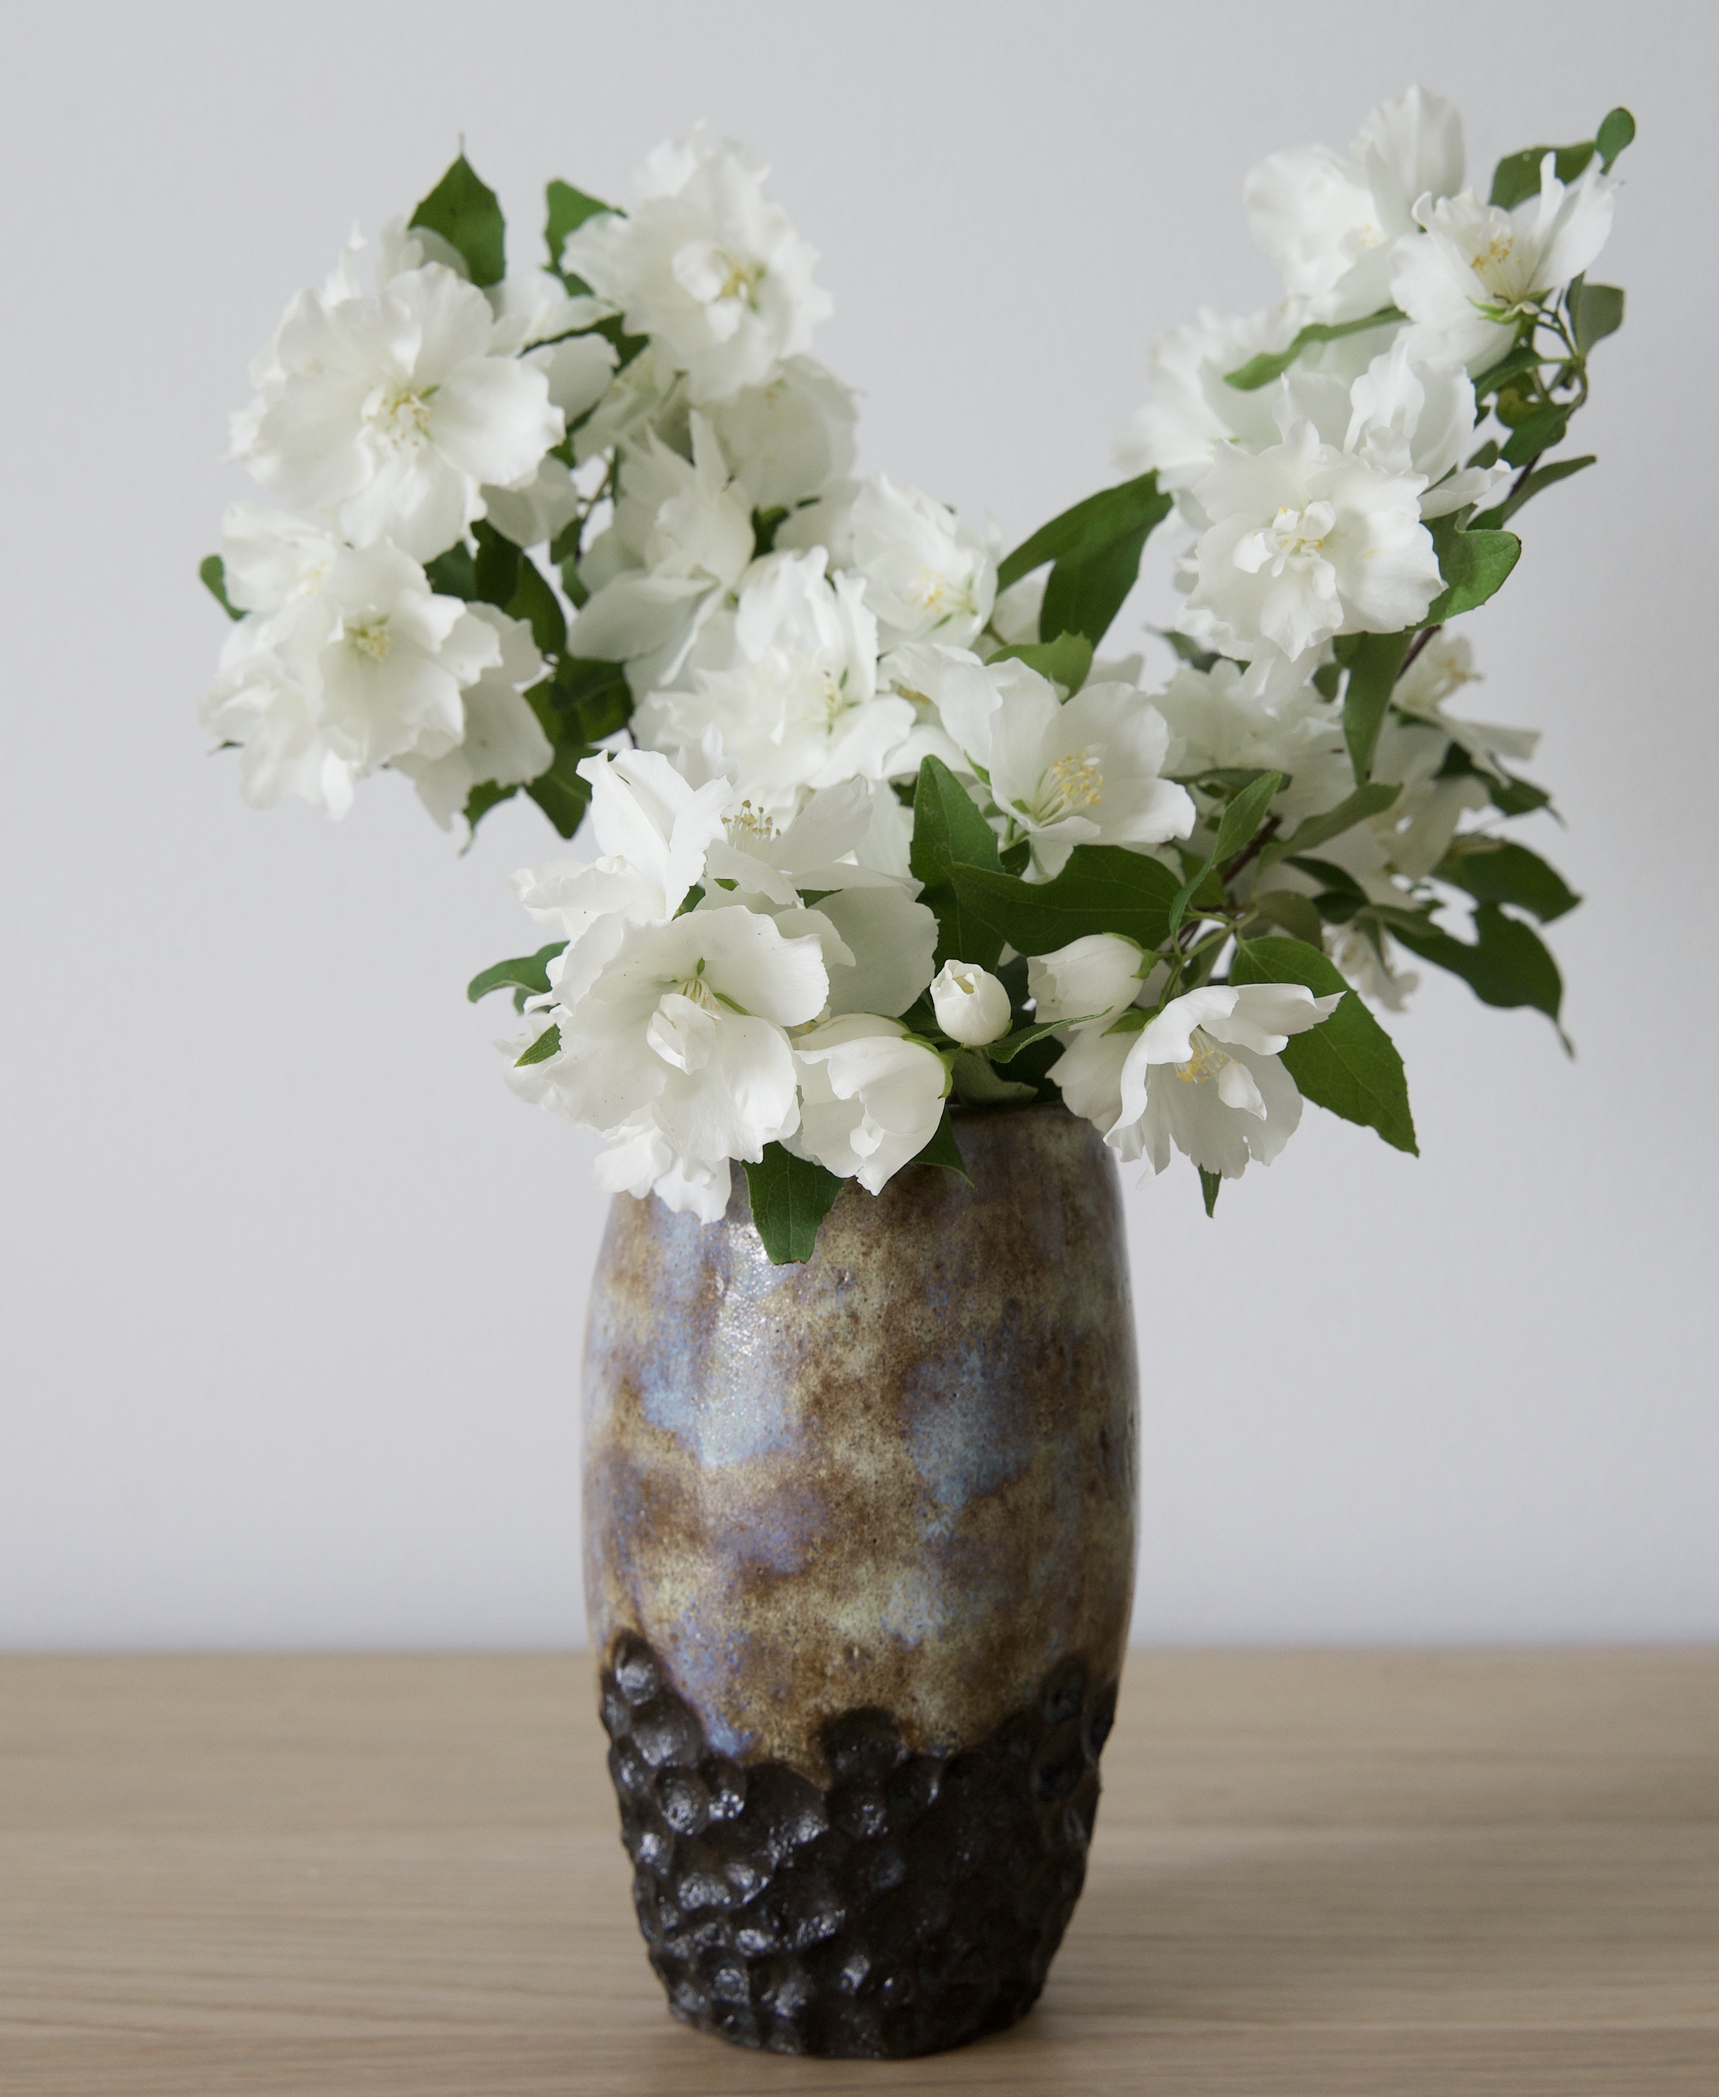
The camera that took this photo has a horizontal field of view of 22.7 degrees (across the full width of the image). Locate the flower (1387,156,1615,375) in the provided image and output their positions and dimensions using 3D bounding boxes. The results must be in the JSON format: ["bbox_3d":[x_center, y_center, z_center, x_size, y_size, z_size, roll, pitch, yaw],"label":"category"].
[{"bbox_3d":[0.120,-0.146,0.800,0.042,0.041,0.032,3,-26,25],"label":"flower"}]

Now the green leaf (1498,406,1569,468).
[{"bbox_3d":[0.138,-0.126,0.875,0.018,0.005,0.012,-34,52,-16],"label":"green leaf"}]

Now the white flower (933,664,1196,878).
[{"bbox_3d":[0.037,-0.050,0.775,0.046,0.038,0.032,-3,-11,-26],"label":"white flower"}]

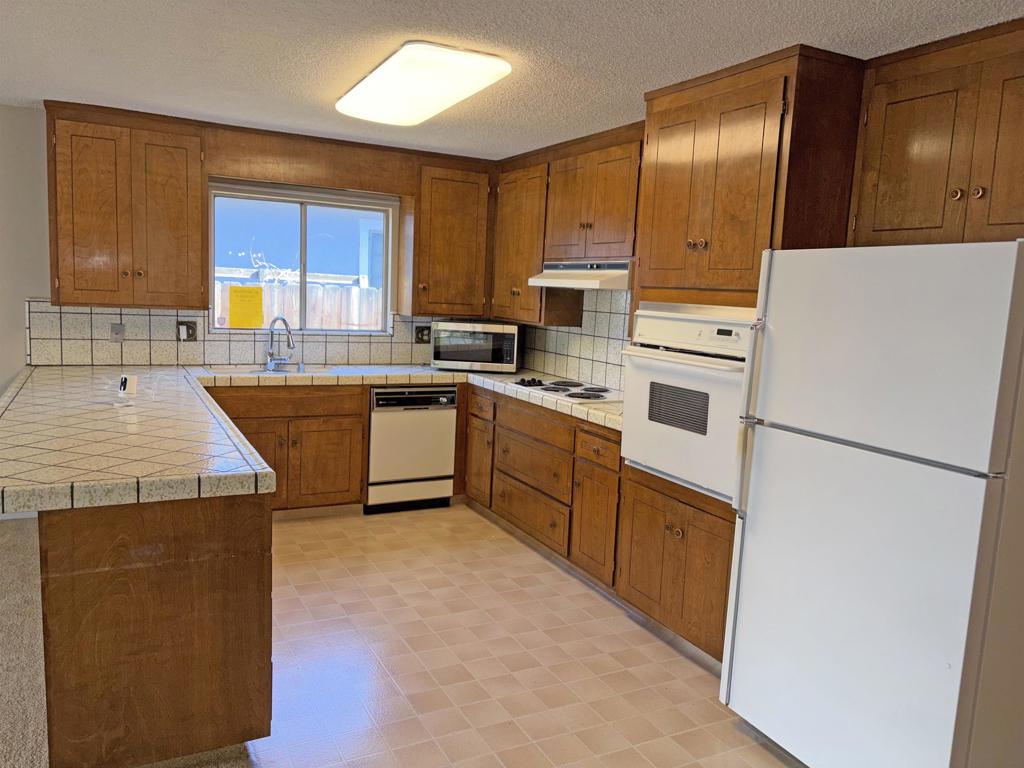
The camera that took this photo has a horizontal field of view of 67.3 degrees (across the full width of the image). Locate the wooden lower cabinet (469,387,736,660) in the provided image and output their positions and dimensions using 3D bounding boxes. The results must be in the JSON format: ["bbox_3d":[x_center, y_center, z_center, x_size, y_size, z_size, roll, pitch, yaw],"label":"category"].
[{"bbox_3d":[0.546,0.592,4.187,0.597,0.850,2.658,-1,8,-27],"label":"wooden lower cabinet"}]

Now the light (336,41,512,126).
[{"bbox_3d":[-0.455,-1.281,3.403,0.434,0.085,1.232,-1,8,-27],"label":"light"}]

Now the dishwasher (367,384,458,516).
[{"bbox_3d":[-0.773,0.397,5.304,0.602,0.851,0.596,-1,8,-27],"label":"dishwasher"}]

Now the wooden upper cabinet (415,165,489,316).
[{"bbox_3d":[-0.459,-0.989,5.446,0.590,1.020,0.319,-1,8,-27],"label":"wooden upper cabinet"}]

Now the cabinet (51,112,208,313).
[{"bbox_3d":[-2.247,-0.974,4.540,0.816,1.040,0.319,-1,8,-27],"label":"cabinet"}]

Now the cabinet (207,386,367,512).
[{"bbox_3d":[-1.500,0.395,4.957,0.980,0.840,0.607,-1,8,-27],"label":"cabinet"}]

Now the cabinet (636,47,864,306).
[{"bbox_3d":[1.024,-0.769,3.203,0.597,0.904,0.874,-1,8,-27],"label":"cabinet"}]

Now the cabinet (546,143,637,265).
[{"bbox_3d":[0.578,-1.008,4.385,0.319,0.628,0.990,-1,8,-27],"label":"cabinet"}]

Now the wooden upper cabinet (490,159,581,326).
[{"bbox_3d":[0.179,-0.926,5.175,0.319,1.020,0.759,-1,8,-27],"label":"wooden upper cabinet"}]

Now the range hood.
[{"bbox_3d":[0.488,-0.619,4.401,0.476,0.154,0.838,-1,8,-27],"label":"range hood"}]

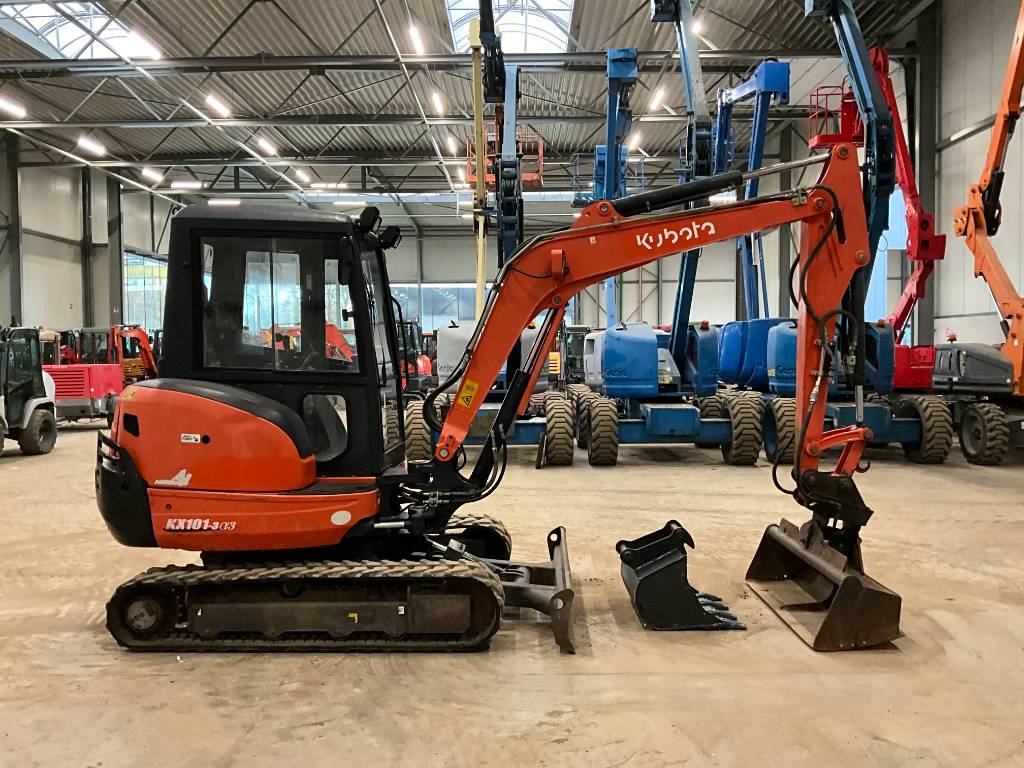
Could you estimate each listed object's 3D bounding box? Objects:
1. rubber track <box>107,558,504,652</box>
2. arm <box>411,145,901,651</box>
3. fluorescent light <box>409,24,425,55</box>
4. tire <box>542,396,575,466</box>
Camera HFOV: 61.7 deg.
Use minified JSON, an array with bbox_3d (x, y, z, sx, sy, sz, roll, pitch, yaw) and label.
[{"bbox_3d":[-1.088,1.188,4.627,2.080,0.416,0.300,0,2,2],"label":"rubber track"},{"bbox_3d":[0.755,-0.016,5.105,2.750,2.760,1.360,0,2,2],"label":"arm"},{"bbox_3d":[-2.177,-7.859,19.600,0.150,0.110,1.600,-1,2,1],"label":"fluorescent light"},{"bbox_3d":[0.685,0.685,12.250,0.370,0.970,0.970,-1,2,1],"label":"tire"}]

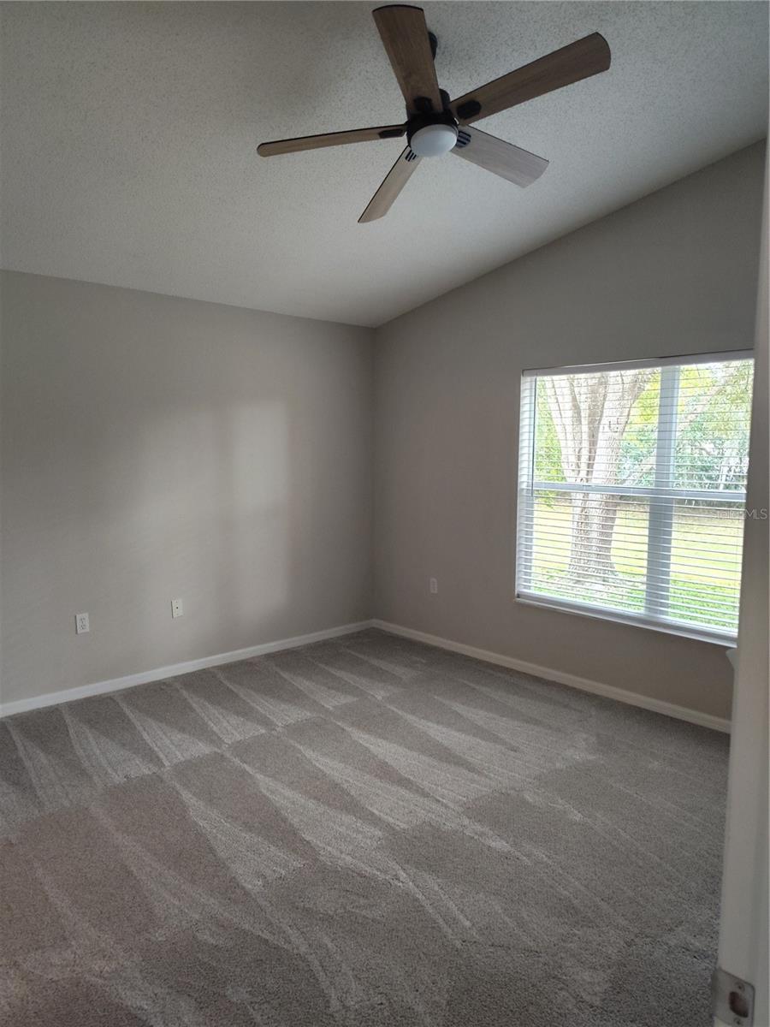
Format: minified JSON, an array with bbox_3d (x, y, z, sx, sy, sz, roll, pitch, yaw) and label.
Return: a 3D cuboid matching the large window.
[{"bbox_3d":[1.523,-0.115,3.879,0.065,1.496,1.764,-5,8,-42],"label":"large window"}]

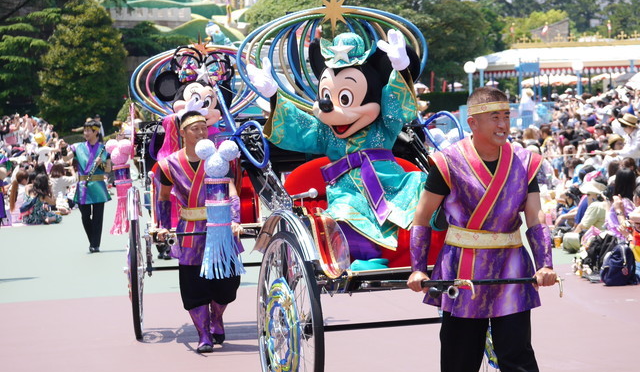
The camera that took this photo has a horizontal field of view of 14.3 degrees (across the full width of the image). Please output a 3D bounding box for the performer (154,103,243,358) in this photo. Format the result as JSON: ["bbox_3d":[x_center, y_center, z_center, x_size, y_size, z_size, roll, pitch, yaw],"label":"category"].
[{"bbox_3d":[-0.860,0.317,18.200,0.590,1.730,0.500,-3,2,-2],"label":"performer"}]

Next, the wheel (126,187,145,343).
[{"bbox_3d":[-1.390,0.595,19.350,0.140,1.140,1.080,-3,2,-2],"label":"wheel"}]

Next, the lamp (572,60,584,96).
[{"bbox_3d":[8.612,-2.831,85.000,0.420,3.000,0.420,-3,2,0],"label":"lamp"}]

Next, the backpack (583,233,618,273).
[{"bbox_3d":[2.643,0.635,24.000,0.360,0.420,0.270,-2,2,18],"label":"backpack"}]

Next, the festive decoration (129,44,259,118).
[{"bbox_3d":[-0.966,-0.815,19.800,1.030,0.610,0.450,-3,2,-2],"label":"festive decoration"}]

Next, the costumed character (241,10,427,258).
[{"bbox_3d":[0.094,-0.195,13.650,0.930,1.270,0.800,-3,2,-5],"label":"costumed character"}]

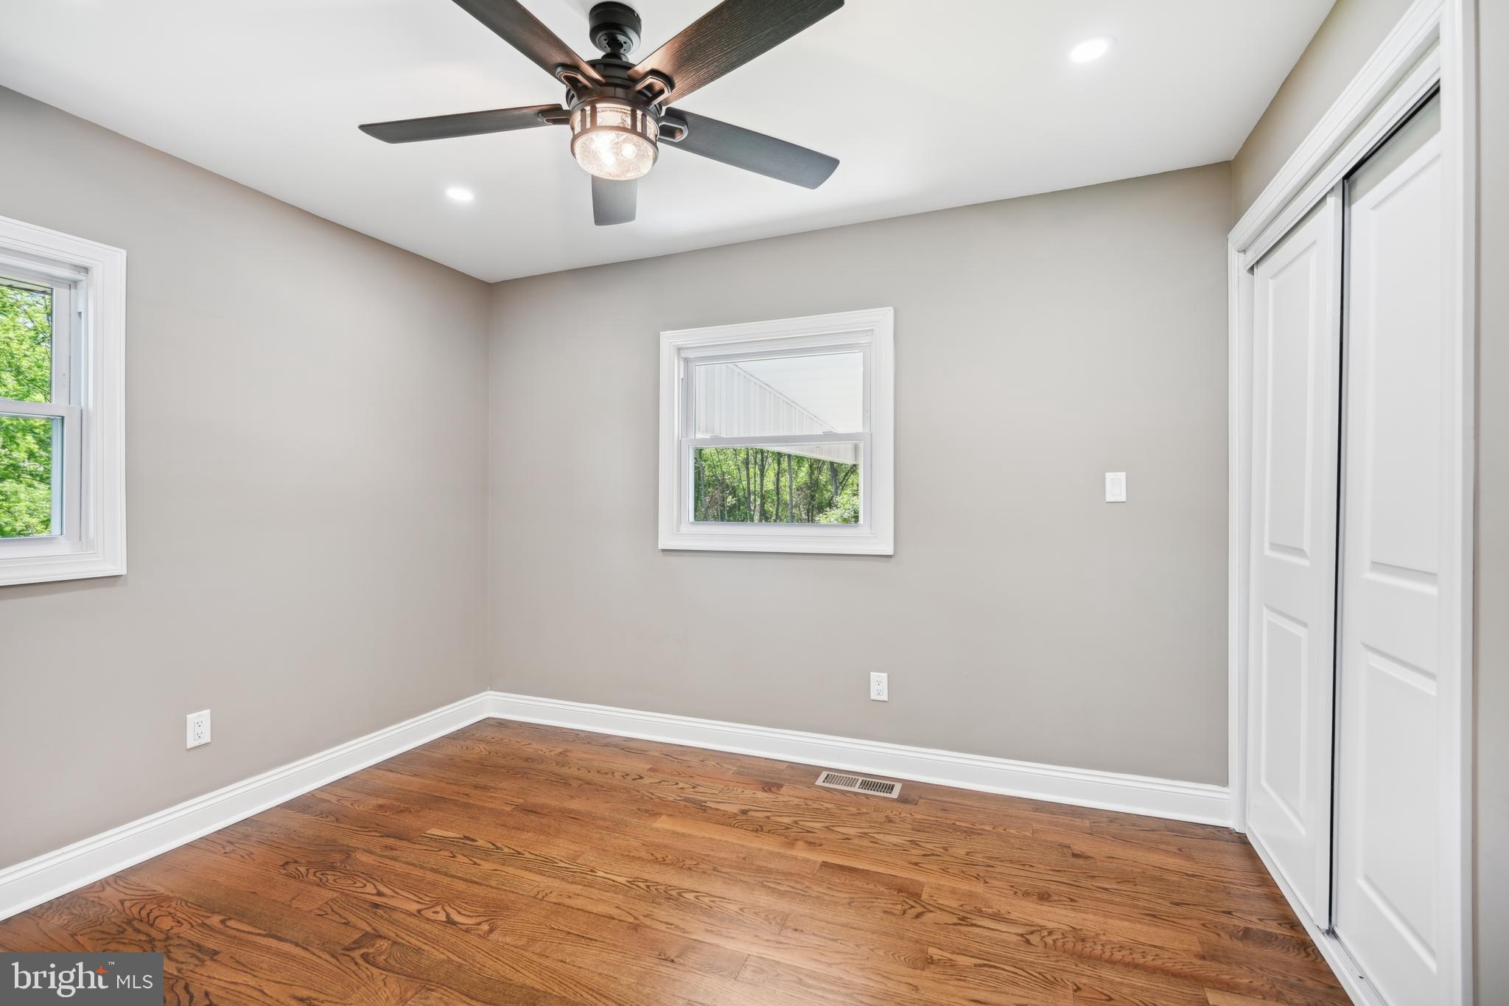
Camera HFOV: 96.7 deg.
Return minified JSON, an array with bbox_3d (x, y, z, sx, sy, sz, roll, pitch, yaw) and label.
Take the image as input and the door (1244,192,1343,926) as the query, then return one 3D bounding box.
[{"bbox_3d":[1.656,0.164,2.080,0.036,1.960,0.615,0,0,22],"label":"door"}]

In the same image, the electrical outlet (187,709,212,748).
[{"bbox_3d":[-1.980,0.807,2.393,0.010,0.119,0.075,0,0,22],"label":"electrical outlet"}]

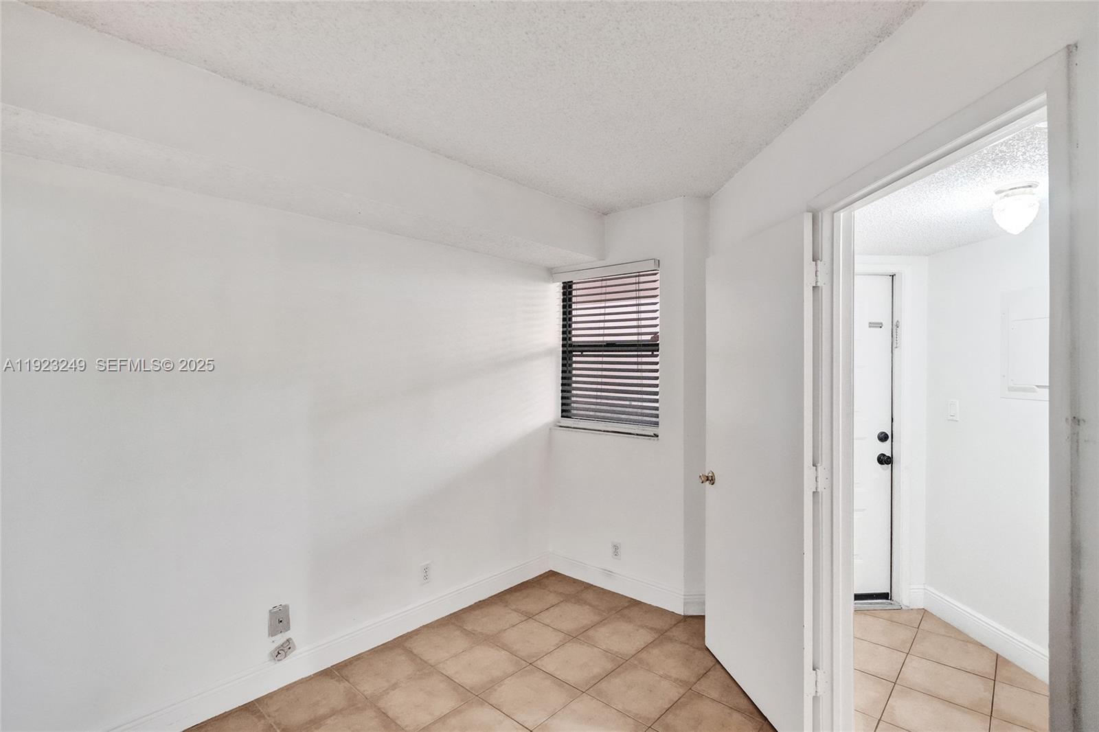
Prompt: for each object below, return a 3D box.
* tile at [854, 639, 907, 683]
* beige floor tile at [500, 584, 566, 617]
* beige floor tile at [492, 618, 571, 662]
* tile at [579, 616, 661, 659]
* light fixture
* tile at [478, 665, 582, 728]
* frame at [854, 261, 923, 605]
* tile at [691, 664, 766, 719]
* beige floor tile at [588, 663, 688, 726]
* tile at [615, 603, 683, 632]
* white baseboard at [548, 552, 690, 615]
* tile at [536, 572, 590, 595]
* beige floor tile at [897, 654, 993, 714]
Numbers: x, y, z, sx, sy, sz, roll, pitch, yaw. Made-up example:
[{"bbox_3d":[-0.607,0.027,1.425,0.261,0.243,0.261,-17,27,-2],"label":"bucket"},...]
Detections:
[{"bbox_3d":[1.569,1.455,2.451,0.330,0.010,0.330,0,0,44],"label":"tile"},{"bbox_3d":[-0.105,1.484,3.084,0.310,0.010,0.325,0,-1,42],"label":"beige floor tile"},{"bbox_3d":[-0.104,1.505,2.684,0.335,0.010,0.335,-1,-1,42],"label":"beige floor tile"},{"bbox_3d":[0.377,1.455,2.623,0.330,0.010,0.330,0,0,42],"label":"tile"},{"bbox_3d":[1.783,-0.593,1.868,0.128,0.175,0.128,0,0,-2],"label":"light fixture"},{"bbox_3d":[-0.086,1.455,2.157,0.330,0.010,0.330,0,0,42],"label":"tile"},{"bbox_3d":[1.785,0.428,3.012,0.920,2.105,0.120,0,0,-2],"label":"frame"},{"bbox_3d":[0.892,1.499,2.266,0.335,0.010,0.335,-1,-1,43],"label":"tile"},{"bbox_3d":[0.405,1.499,2.244,0.335,0.010,0.335,-1,-1,42],"label":"beige floor tile"},{"bbox_3d":[0.593,1.509,2.924,0.335,0.010,0.266,-1,-1,42],"label":"tile"},{"bbox_3d":[0.417,1.439,3.284,1.044,0.140,0.016,-1,-1,40],"label":"white baseboard"},{"bbox_3d":[0.114,1.455,3.220,0.330,0.010,0.290,0,0,42],"label":"tile"},{"bbox_3d":[1.848,1.480,2.278,0.325,0.010,0.325,0,-1,42],"label":"beige floor tile"}]

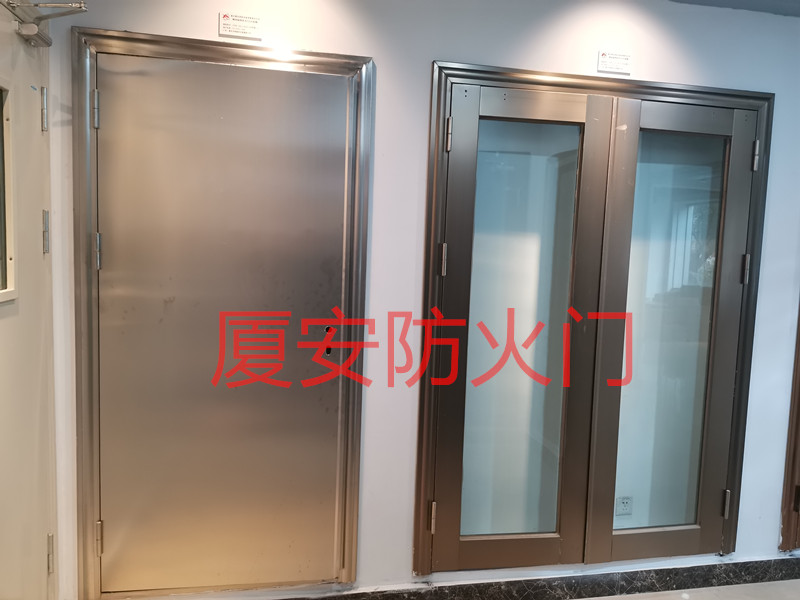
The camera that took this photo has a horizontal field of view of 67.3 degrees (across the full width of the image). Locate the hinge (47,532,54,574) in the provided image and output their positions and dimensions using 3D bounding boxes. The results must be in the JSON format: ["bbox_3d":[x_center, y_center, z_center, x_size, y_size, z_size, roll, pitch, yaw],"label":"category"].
[{"bbox_3d":[-1.167,0.848,2.008,0.018,0.130,0.025,1,5,-11],"label":"hinge"}]

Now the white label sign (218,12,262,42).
[{"bbox_3d":[-0.565,-0.982,2.146,0.146,0.078,0.010,1,5,-11],"label":"white label sign"}]

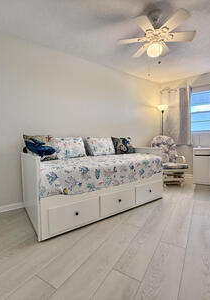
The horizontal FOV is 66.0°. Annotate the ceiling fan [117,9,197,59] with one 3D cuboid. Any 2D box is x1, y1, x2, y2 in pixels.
[{"bbox_3d":[0.611,-1.381,1.943,0.880,0.480,0.880,1,3,31],"label":"ceiling fan"}]

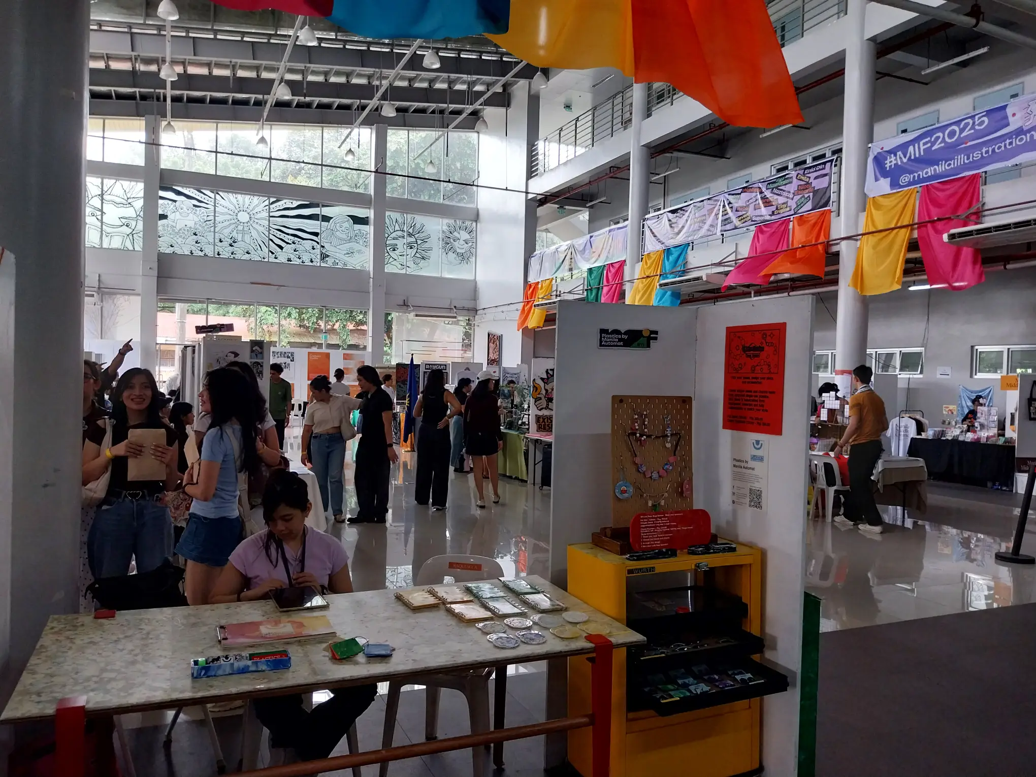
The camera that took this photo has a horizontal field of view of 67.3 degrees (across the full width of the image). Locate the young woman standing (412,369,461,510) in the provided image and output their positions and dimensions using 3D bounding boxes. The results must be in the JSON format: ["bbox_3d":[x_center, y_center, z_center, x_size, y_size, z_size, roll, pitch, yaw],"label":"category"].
[{"bbox_3d":[-0.998,0.600,9.550,0.540,1.680,0.360,2,1,7],"label":"young woman standing"}]

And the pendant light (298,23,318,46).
[{"bbox_3d":[-4.535,-7.663,16.800,0.420,0.440,0.420,1,1,-24],"label":"pendant light"}]

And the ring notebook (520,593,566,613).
[{"bbox_3d":[0.090,0.781,2.843,0.105,0.018,0.168,1,1,-24],"label":"ring notebook"}]

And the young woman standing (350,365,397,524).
[{"bbox_3d":[-1.578,0.597,8.450,0.380,1.690,0.480,1,1,-35],"label":"young woman standing"}]

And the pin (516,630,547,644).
[{"bbox_3d":[0.043,0.790,2.474,0.100,0.010,0.100,2,1,0],"label":"pin"}]

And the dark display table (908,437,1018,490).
[{"bbox_3d":[7.120,1.199,12.330,0.600,0.740,1.501,1,1,-40],"label":"dark display table"}]

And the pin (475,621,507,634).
[{"bbox_3d":[-0.090,0.785,2.557,0.100,0.010,0.100,2,1,0],"label":"pin"}]

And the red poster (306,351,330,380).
[{"bbox_3d":[-6.801,-0.747,26.600,0.750,0.970,0.030,1,1,-24],"label":"red poster"}]

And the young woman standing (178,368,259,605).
[{"bbox_3d":[-1.471,0.694,3.775,0.350,1.589,0.410,2,1,-3],"label":"young woman standing"}]

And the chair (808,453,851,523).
[{"bbox_3d":[3.630,1.150,9.190,0.470,0.760,0.430,1,1,-34],"label":"chair"}]

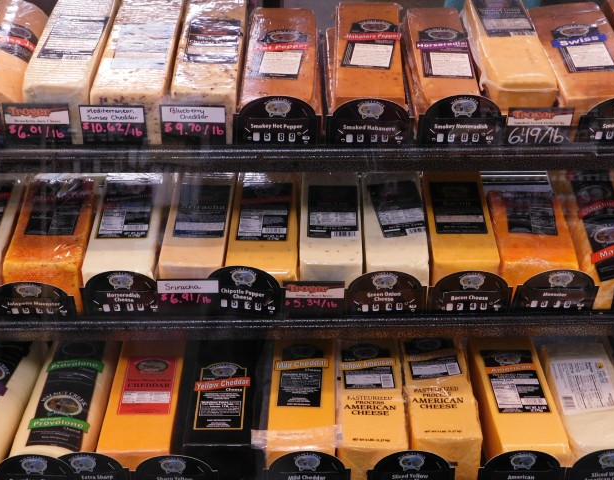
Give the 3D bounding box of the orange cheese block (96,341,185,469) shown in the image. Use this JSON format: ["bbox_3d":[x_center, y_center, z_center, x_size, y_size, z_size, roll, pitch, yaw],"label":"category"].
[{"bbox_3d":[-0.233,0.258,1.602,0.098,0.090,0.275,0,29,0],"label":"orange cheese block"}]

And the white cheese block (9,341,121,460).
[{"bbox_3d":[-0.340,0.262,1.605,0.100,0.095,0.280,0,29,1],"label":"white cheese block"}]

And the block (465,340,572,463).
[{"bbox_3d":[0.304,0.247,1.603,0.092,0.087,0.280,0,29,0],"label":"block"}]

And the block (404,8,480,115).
[{"bbox_3d":[0.201,-0.243,1.637,0.081,0.093,0.275,0,38,0],"label":"block"}]

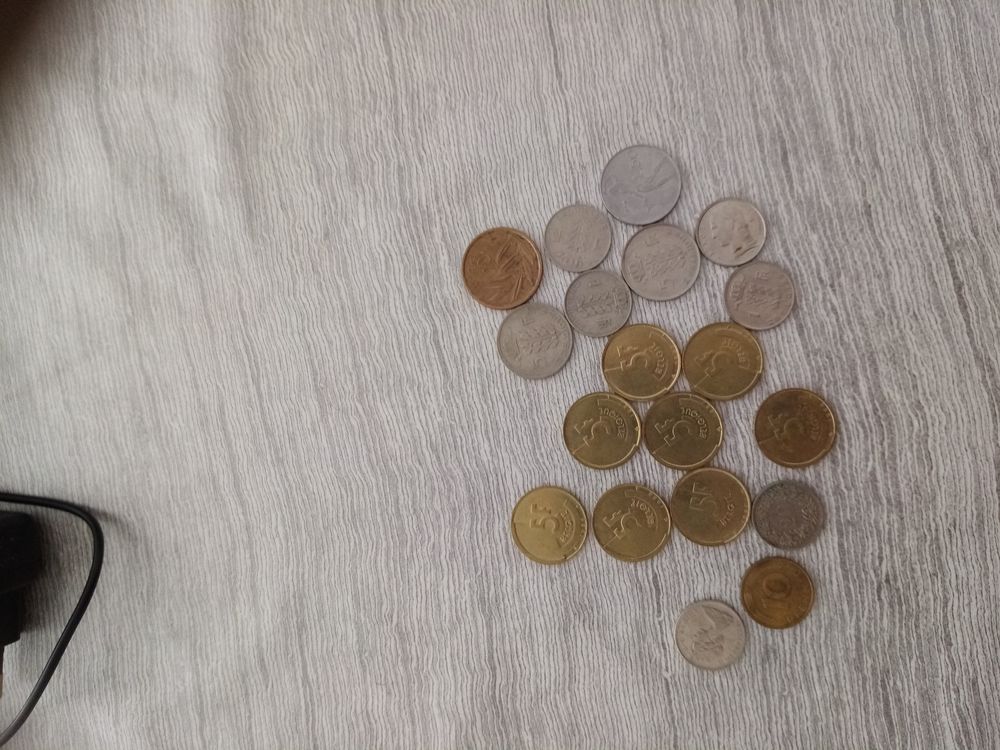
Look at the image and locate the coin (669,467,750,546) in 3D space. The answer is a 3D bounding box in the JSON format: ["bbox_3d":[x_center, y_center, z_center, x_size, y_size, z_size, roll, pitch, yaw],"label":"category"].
[{"bbox_3d":[0.065,0.041,0.233,0.024,0.002,0.024,0,88,3],"label":"coin"}]

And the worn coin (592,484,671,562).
[{"bbox_3d":[0.041,0.046,0.234,0.024,0.002,0.024,0,88,3],"label":"worn coin"}]

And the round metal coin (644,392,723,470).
[{"bbox_3d":[0.057,0.017,0.234,0.024,0.002,0.024,0,88,3],"label":"round metal coin"}]

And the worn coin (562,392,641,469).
[{"bbox_3d":[0.032,0.017,0.236,0.024,0.002,0.024,0,88,3],"label":"worn coin"}]

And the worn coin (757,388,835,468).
[{"bbox_3d":[0.091,0.016,0.233,0.024,0.002,0.024,0,88,3],"label":"worn coin"}]

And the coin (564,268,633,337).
[{"bbox_3d":[0.031,-0.022,0.237,0.021,0.002,0.021,0,88,3],"label":"coin"}]

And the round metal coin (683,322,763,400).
[{"bbox_3d":[0.070,-0.004,0.234,0.024,0.002,0.024,0,88,3],"label":"round metal coin"}]

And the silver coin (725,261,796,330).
[{"bbox_3d":[0.081,-0.025,0.235,0.021,0.002,0.021,0,88,3],"label":"silver coin"}]

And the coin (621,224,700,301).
[{"bbox_3d":[0.051,-0.036,0.237,0.024,0.002,0.024,0,88,3],"label":"coin"}]

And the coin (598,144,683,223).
[{"bbox_3d":[0.045,-0.060,0.237,0.025,0.002,0.025,0,88,3],"label":"coin"}]

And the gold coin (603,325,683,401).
[{"bbox_3d":[0.044,-0.004,0.236,0.024,0.002,0.024,0,88,3],"label":"gold coin"}]

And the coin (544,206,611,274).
[{"bbox_3d":[0.025,-0.043,0.238,0.021,0.002,0.021,0,88,3],"label":"coin"}]

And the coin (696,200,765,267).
[{"bbox_3d":[0.072,-0.044,0.235,0.021,0.002,0.021,0,88,3],"label":"coin"}]

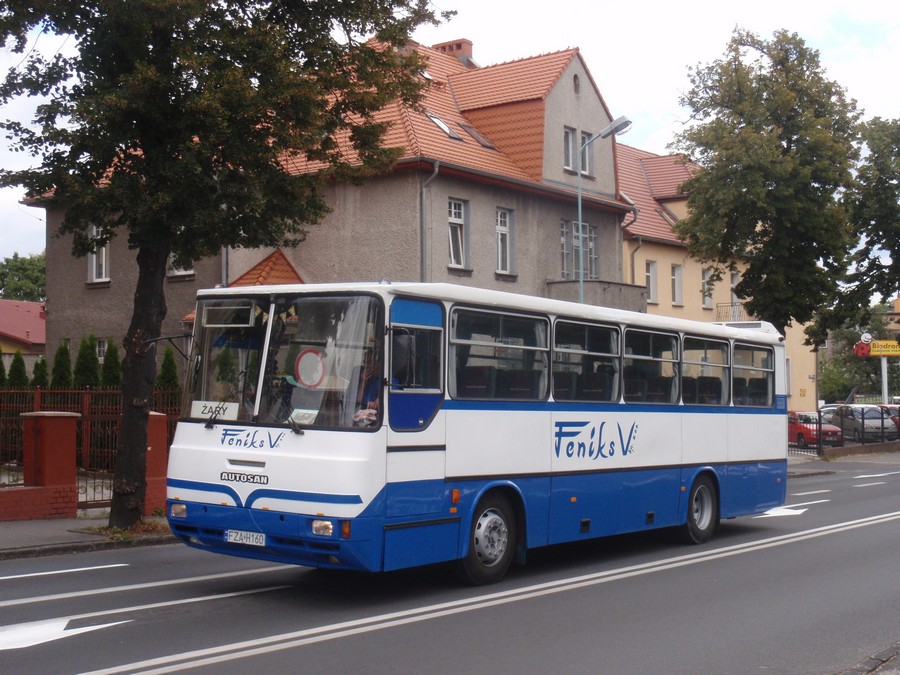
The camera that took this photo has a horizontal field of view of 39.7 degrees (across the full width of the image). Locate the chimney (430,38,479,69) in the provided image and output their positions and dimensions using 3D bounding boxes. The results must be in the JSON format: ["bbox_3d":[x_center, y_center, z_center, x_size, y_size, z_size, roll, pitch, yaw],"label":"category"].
[{"bbox_3d":[0.102,-10.336,45.500,1.400,1.100,0.580,-2,-3,35],"label":"chimney"}]

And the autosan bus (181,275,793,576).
[{"bbox_3d":[1.111,1.109,15.497,2.500,3.080,10.050,-2,-4,36],"label":"autosan bus"}]

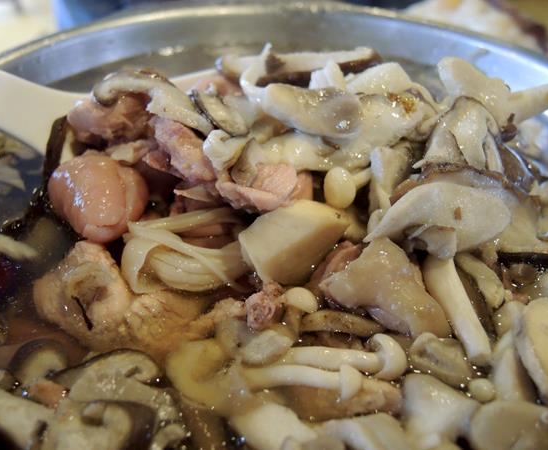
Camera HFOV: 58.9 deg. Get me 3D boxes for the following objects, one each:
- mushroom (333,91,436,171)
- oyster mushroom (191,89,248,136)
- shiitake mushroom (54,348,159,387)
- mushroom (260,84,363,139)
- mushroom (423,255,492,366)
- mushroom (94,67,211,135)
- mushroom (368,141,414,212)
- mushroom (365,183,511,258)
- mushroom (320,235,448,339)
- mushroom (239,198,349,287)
[{"bbox_3d":[0.057,-0.050,0.256,0.053,0.022,0.043,-2,41,-2],"label":"mushroom"},{"bbox_3d":[-0.028,-0.058,0.252,0.032,0.010,0.016,32,45,2],"label":"oyster mushroom"},{"bbox_3d":[-0.059,0.051,0.172,0.036,0.012,0.013,-4,34,-4],"label":"shiitake mushroom"},{"bbox_3d":[0.018,-0.058,0.246,0.052,0.018,0.024,8,37,6],"label":"mushroom"},{"bbox_3d":[0.071,0.033,0.190,0.015,0.013,0.044,-18,69,-7],"label":"mushroom"},{"bbox_3d":[-0.064,-0.065,0.256,0.060,0.024,0.020,17,30,6],"label":"mushroom"},{"bbox_3d":[0.057,-0.023,0.236,0.017,0.015,0.034,9,55,-29],"label":"mushroom"},{"bbox_3d":[0.072,-0.002,0.216,0.059,0.017,0.031,-2,54,-9],"label":"mushroom"},{"bbox_3d":[0.045,0.026,0.197,0.047,0.015,0.034,18,54,10],"label":"mushroom"},{"bbox_3d":[0.008,0.007,0.207,0.042,0.024,0.026,-19,42,-11],"label":"mushroom"}]

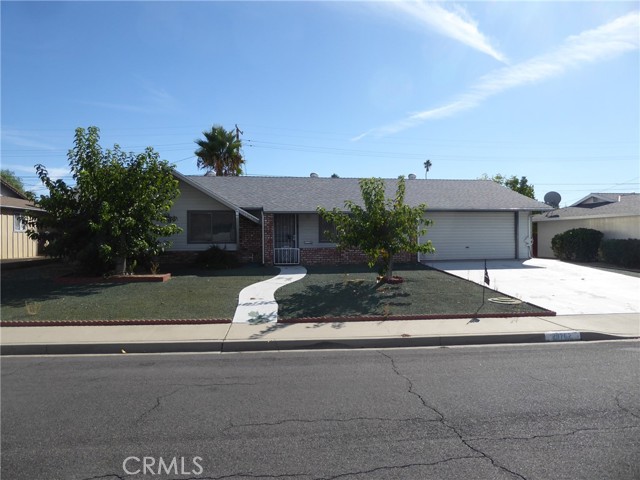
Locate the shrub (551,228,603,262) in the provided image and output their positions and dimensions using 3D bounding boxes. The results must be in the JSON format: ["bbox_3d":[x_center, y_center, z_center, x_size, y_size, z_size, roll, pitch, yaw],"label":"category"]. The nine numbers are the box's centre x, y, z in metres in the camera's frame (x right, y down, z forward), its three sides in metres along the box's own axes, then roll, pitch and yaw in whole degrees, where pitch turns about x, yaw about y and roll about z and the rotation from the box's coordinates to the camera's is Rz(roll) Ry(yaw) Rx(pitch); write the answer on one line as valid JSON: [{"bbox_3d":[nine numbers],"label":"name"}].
[{"bbox_3d":[11.200,0.220,20.200,2.000,1.500,1.800,0,0,-8],"label":"shrub"}]

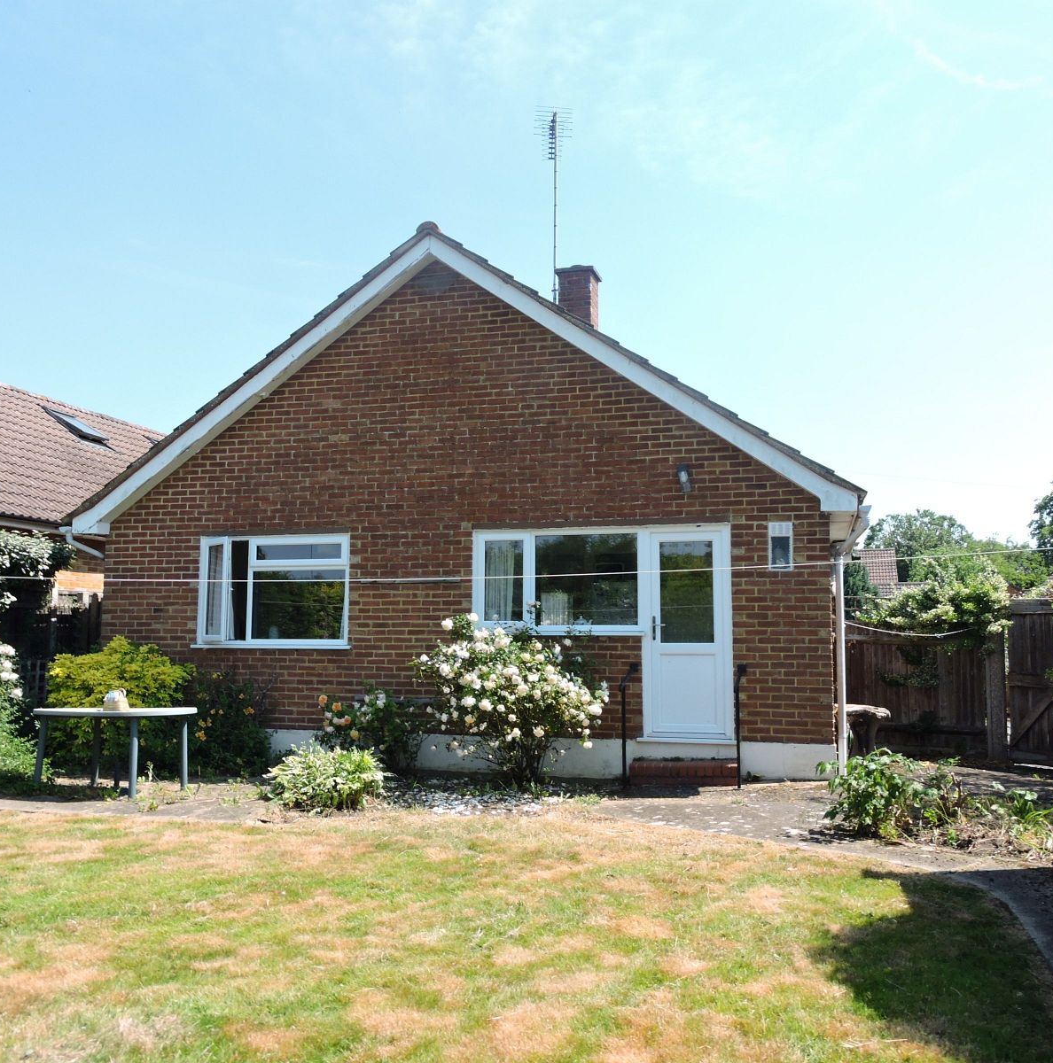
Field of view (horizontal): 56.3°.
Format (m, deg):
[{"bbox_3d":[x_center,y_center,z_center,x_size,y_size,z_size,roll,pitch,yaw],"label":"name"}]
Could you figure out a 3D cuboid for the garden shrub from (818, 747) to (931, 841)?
[{"bbox_3d":[2.502,1.820,7.050,0.780,0.580,0.740,0,-6,0],"label":"garden shrub"}]

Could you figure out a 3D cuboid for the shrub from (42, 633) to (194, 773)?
[{"bbox_3d":[-4.162,1.750,10.050,1.460,1.340,1.250,-1,-6,14],"label":"shrub"}]

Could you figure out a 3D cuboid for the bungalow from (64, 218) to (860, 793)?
[{"bbox_3d":[0.173,-0.077,14.823,8.550,5.900,10.000,-1,-6,14],"label":"bungalow"}]

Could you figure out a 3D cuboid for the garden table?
[{"bbox_3d":[-3.670,1.948,8.780,1.450,0.720,0.900,0,-6,0],"label":"garden table"}]

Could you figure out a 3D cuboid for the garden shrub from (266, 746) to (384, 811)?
[{"bbox_3d":[-1.686,2.012,8.200,0.950,0.480,0.850,0,-6,0],"label":"garden shrub"}]

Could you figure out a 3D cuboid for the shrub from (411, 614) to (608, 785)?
[{"bbox_3d":[-0.151,1.543,8.950,1.720,1.540,1.350,-1,-6,14],"label":"shrub"}]

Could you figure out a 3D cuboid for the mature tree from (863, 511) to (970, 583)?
[{"bbox_3d":[23.037,2.823,58.000,6.600,8.600,6.400,0,-6,0],"label":"mature tree"}]

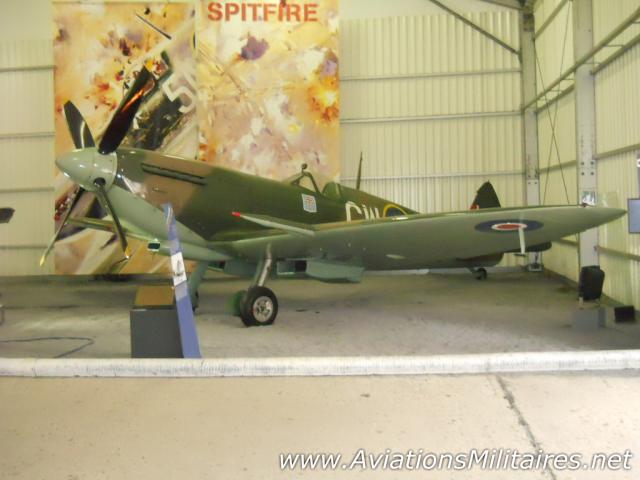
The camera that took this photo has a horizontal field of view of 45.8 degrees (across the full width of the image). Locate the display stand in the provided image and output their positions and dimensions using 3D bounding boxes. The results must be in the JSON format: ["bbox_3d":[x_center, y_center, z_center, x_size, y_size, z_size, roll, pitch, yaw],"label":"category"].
[{"bbox_3d":[-1.663,0.882,7.887,0.540,0.790,0.400,-2,3,-6],"label":"display stand"}]

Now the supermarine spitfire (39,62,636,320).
[{"bbox_3d":[0.289,-0.658,12.251,9.400,3.350,11.200,-4,3,-43],"label":"supermarine spitfire"}]

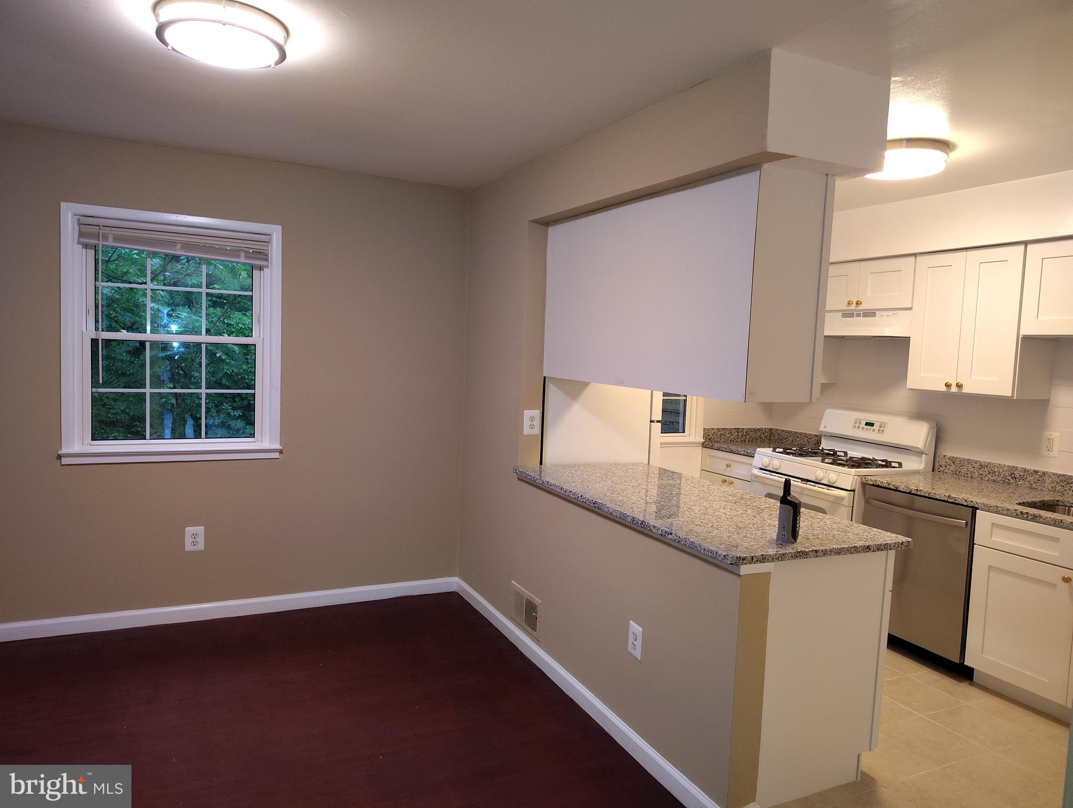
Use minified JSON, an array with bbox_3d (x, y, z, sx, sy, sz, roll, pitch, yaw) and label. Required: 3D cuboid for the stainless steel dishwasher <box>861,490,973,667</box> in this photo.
[{"bbox_3d":[2.187,0.881,3.976,0.625,0.823,0.605,0,5,-26],"label":"stainless steel dishwasher"}]

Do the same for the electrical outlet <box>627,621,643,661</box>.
[{"bbox_3d":[0.371,0.898,2.829,0.010,0.122,0.085,0,5,-26],"label":"electrical outlet"}]

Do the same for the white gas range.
[{"bbox_3d":[1.854,0.667,4.599,0.690,1.199,0.760,0,5,-26],"label":"white gas range"}]

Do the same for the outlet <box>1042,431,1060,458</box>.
[{"bbox_3d":[2.630,0.216,3.818,0.009,0.128,0.083,0,5,-26],"label":"outlet"}]

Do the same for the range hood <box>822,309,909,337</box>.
[{"bbox_3d":[1.992,-0.487,4.561,0.521,0.156,0.762,0,5,-26],"label":"range hood"}]

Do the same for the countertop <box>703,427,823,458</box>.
[{"bbox_3d":[1.602,0.271,5.206,0.662,0.134,0.610,0,5,-26],"label":"countertop"}]

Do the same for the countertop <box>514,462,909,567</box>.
[{"bbox_3d":[0.620,0.429,3.333,0.807,0.030,1.757,0,5,-26],"label":"countertop"}]

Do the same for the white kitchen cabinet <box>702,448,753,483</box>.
[{"bbox_3d":[1.585,0.763,5.246,0.635,0.877,0.600,0,5,-26],"label":"white kitchen cabinet"}]

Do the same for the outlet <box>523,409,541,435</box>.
[{"bbox_3d":[-0.019,0.098,3.808,0.089,0.128,0.010,0,5,-26],"label":"outlet"}]

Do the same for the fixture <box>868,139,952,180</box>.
[{"bbox_3d":[1.584,-1.053,3.236,0.365,0.090,0.365,0,5,-26],"label":"fixture"}]

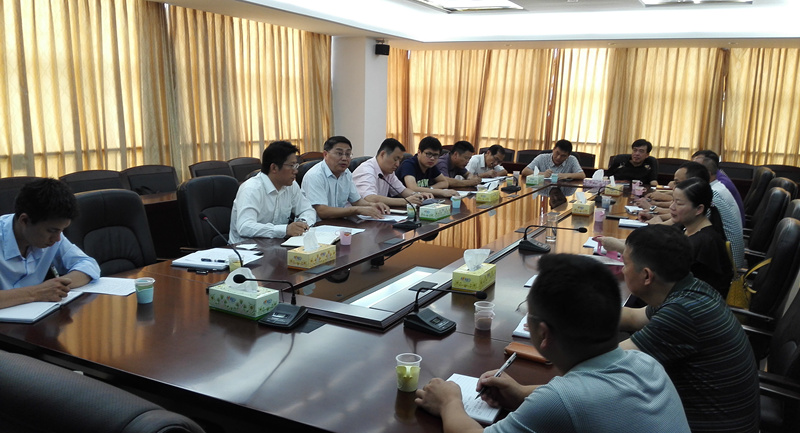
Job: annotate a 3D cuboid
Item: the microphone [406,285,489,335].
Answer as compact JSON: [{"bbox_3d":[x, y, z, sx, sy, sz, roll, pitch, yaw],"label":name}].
[{"bbox_3d":[0.162,0.328,2.039,0.278,0.137,0.110,7,12,28],"label":"microphone"}]

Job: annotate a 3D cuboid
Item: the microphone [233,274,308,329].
[{"bbox_3d":[-0.415,0.254,1.910,0.135,0.220,0.325,6,11,25],"label":"microphone"}]

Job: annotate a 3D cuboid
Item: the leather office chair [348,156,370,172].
[{"bbox_3d":[-0.096,0.046,4.939,0.680,1.060,0.620,6,11,26],"label":"leather office chair"}]

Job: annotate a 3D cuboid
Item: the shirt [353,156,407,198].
[{"bbox_3d":[-0.181,-0.171,4.446,0.420,0.550,0.520,8,12,34],"label":"shirt"}]

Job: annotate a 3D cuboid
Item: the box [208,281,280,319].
[{"bbox_3d":[-0.579,0.310,2.203,0.231,0.076,0.121,7,12,28],"label":"box"}]

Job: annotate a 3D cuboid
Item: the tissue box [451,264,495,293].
[{"bbox_3d":[0.307,0.245,2.429,0.115,0.072,0.220,6,11,24],"label":"tissue box"}]

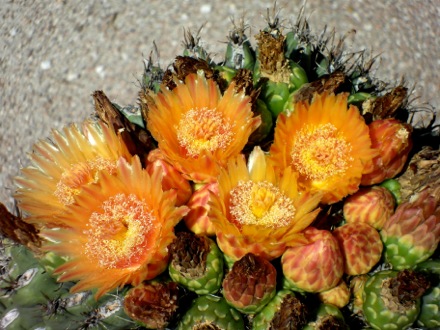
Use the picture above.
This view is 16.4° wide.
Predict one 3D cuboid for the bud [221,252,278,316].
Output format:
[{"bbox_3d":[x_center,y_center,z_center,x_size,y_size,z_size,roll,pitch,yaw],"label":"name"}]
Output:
[{"bbox_3d":[0.015,0.061,0.790,0.028,0.035,0.028,0,44,0],"label":"bud"}]

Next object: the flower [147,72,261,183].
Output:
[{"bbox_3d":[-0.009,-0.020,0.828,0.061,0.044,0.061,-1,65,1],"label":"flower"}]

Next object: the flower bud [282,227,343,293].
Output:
[{"bbox_3d":[0.048,0.049,0.790,0.031,0.035,0.031,3,56,-5],"label":"flower bud"}]

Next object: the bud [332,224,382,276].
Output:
[{"bbox_3d":[0.073,0.044,0.800,0.026,0.028,0.026,-13,55,20],"label":"bud"}]

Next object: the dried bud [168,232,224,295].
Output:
[{"bbox_3d":[-0.012,0.051,0.793,0.028,0.036,0.028,-17,42,0],"label":"dried bud"}]

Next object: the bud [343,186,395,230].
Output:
[{"bbox_3d":[0.079,0.023,0.815,0.025,0.028,0.025,26,45,0],"label":"bud"}]

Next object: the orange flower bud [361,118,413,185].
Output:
[{"bbox_3d":[0.089,-0.007,0.825,0.030,0.040,0.030,19,50,-24],"label":"orange flower bud"}]

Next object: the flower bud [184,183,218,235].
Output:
[{"bbox_3d":[-0.009,0.023,0.808,0.021,0.031,0.021,18,37,0],"label":"flower bud"}]

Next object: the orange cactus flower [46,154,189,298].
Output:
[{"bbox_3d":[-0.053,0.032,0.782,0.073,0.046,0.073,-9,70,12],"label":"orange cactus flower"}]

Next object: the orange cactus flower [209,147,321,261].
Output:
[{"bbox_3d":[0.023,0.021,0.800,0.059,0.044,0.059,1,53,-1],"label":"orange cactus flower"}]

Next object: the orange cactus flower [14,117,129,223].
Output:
[{"bbox_3d":[-0.070,0.014,0.810,0.065,0.045,0.065,-35,43,0],"label":"orange cactus flower"}]

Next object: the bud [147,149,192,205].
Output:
[{"bbox_3d":[-0.027,0.008,0.822,0.028,0.039,0.028,-25,37,29],"label":"bud"}]

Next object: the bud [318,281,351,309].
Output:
[{"bbox_3d":[0.061,0.068,0.803,0.016,0.018,0.016,9,52,0],"label":"bud"}]

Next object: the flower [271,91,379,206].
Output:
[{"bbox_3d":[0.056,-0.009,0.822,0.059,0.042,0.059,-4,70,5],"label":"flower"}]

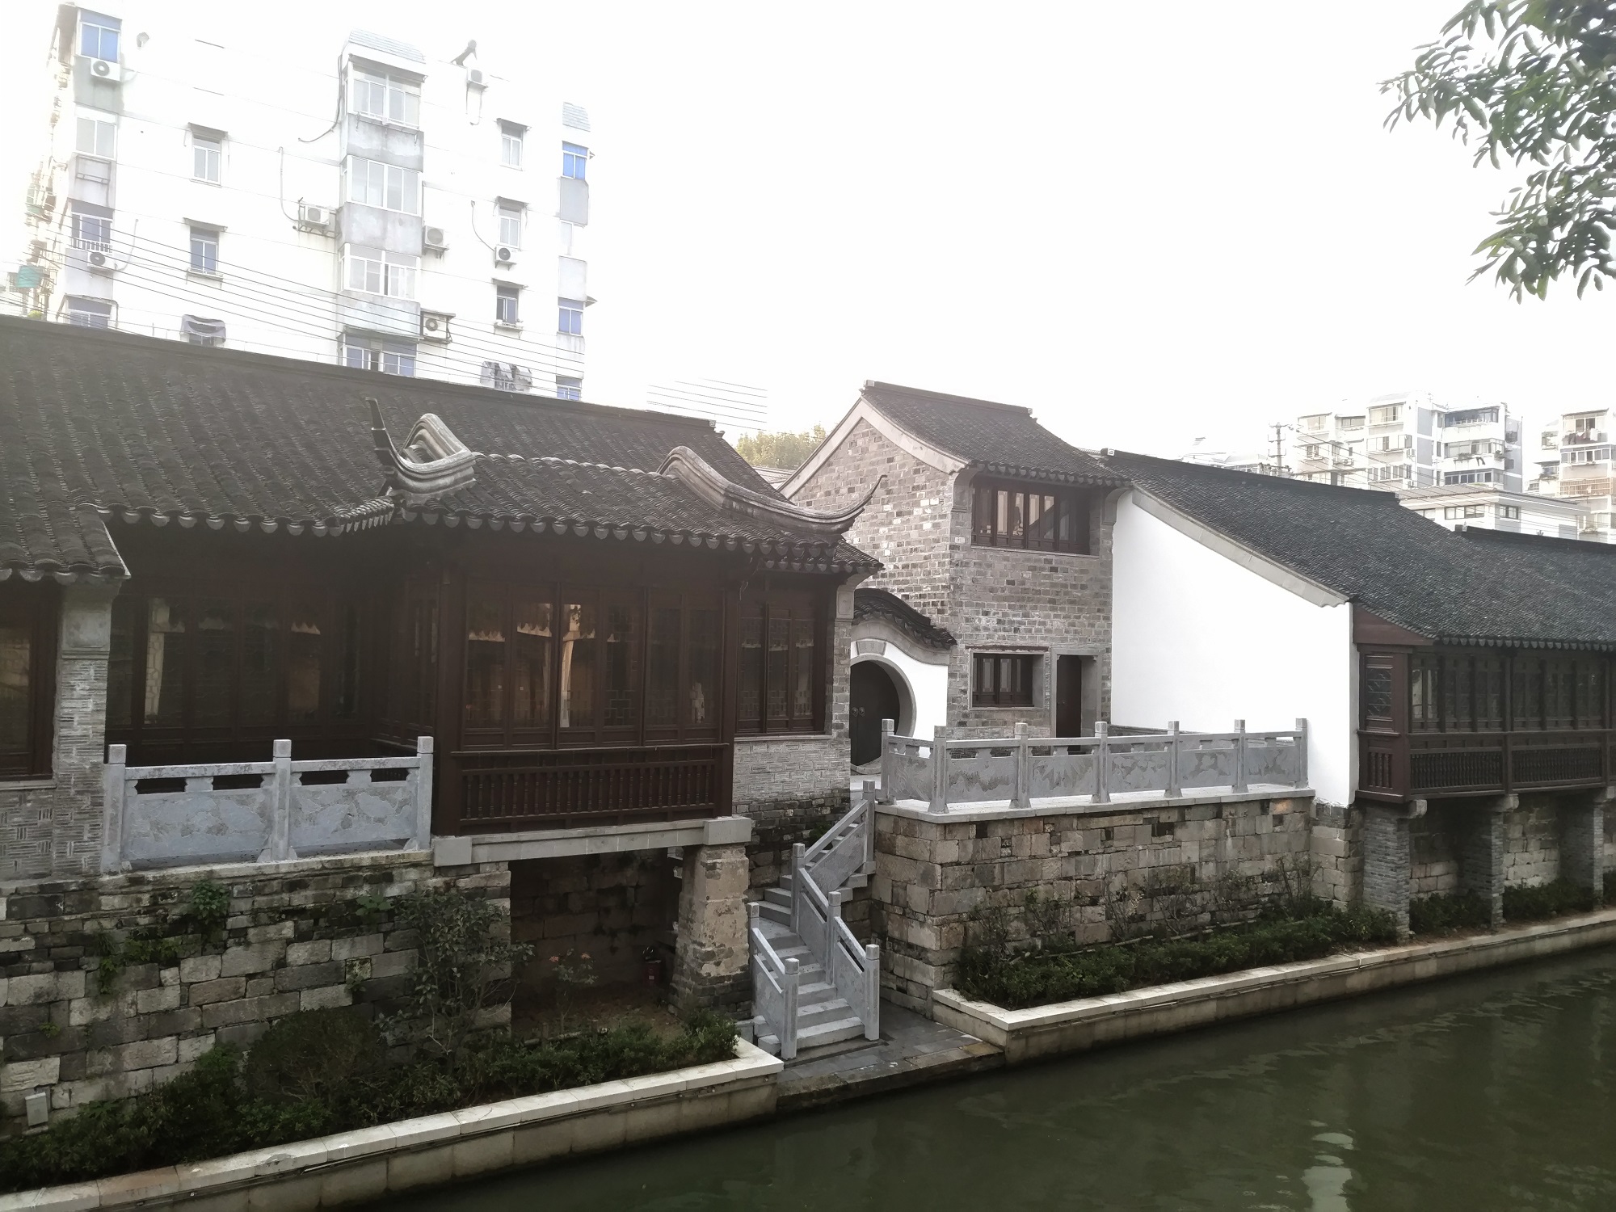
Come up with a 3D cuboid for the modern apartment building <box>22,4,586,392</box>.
[{"bbox_3d":[-18.783,-7.728,43.934,16.000,21.900,15.000,3,-3,-34],"label":"modern apartment building"}]

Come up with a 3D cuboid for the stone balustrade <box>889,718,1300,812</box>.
[{"bbox_3d":[4.615,2.263,17.534,7.812,1.112,1.117,3,-3,-31],"label":"stone balustrade"}]

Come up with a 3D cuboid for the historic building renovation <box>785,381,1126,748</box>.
[{"bbox_3d":[2.895,-0.703,24.718,4.385,7.531,6.740,3,-3,-31],"label":"historic building renovation"}]

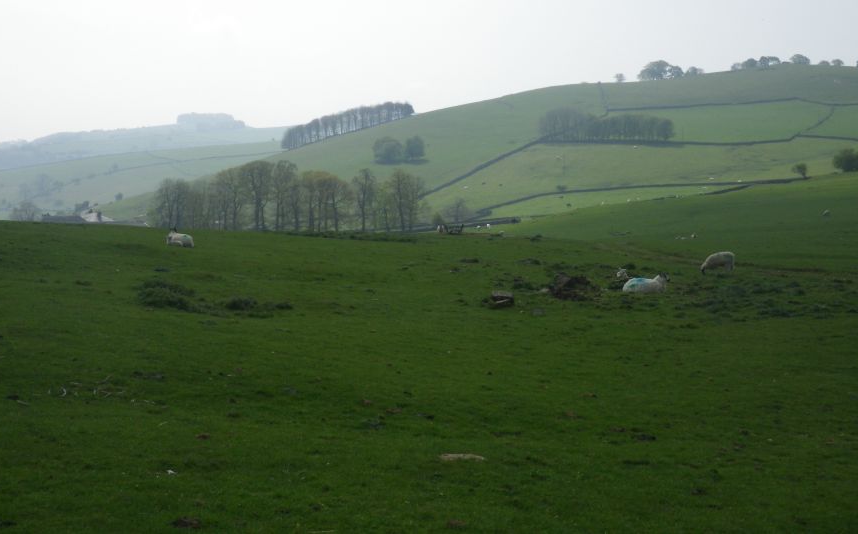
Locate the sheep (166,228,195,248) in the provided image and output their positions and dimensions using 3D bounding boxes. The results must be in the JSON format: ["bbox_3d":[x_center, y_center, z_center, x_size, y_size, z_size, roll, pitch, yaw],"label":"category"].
[{"bbox_3d":[-8.457,-0.970,36.000,1.080,0.680,0.470,-2,3,-35],"label":"sheep"}]

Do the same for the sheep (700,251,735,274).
[{"bbox_3d":[9.273,-0.121,34.000,1.100,0.780,0.420,1,2,16],"label":"sheep"}]

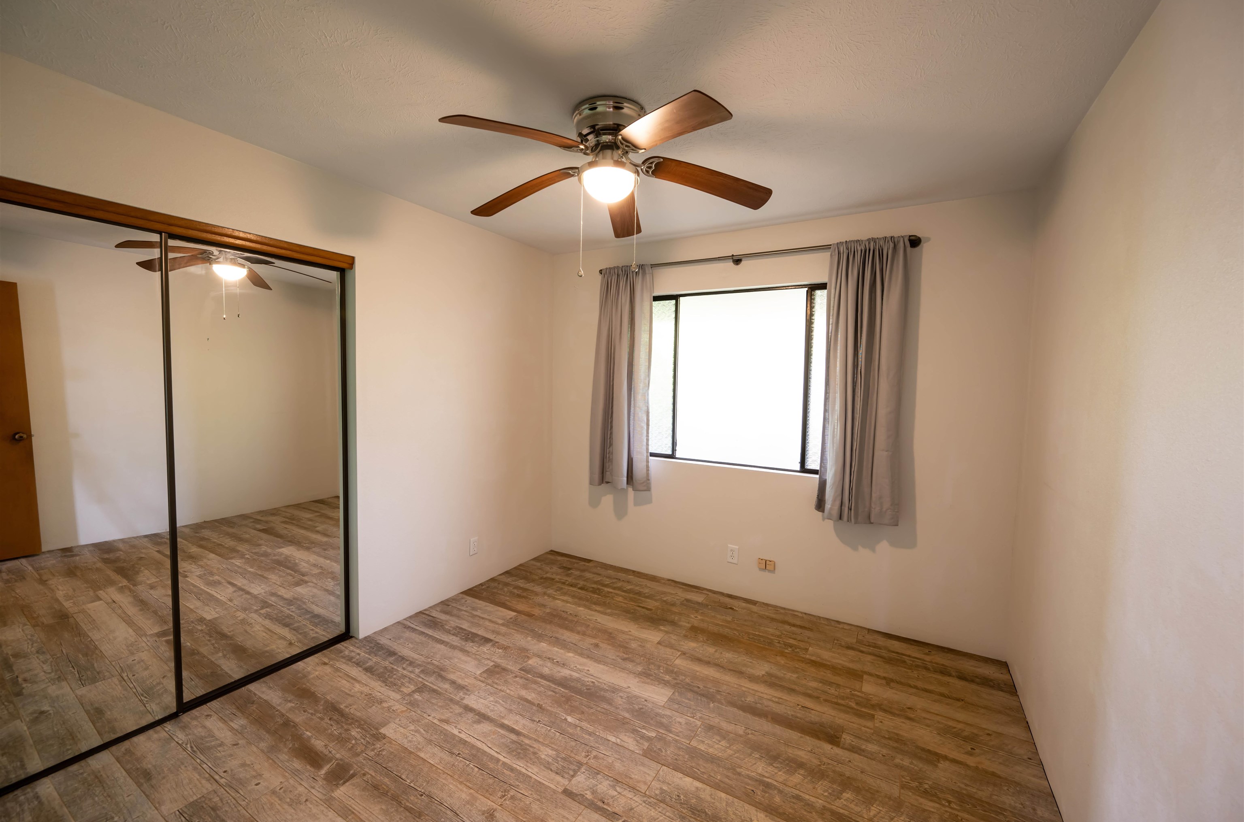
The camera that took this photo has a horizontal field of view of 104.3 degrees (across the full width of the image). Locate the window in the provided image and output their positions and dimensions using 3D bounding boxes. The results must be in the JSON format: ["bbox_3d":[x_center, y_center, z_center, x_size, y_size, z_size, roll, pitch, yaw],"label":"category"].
[{"bbox_3d":[0.779,-0.217,3.276,1.740,1.180,0.090,3,4,30],"label":"window"}]

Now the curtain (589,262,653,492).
[{"bbox_3d":[-0.004,-0.237,3.582,0.500,1.615,0.100,3,4,30],"label":"curtain"}]

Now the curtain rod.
[{"bbox_3d":[0.736,-0.972,3.140,2.055,0.050,0.105,3,4,30],"label":"curtain rod"}]

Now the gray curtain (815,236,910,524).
[{"bbox_3d":[1.375,-0.159,2.769,0.435,1.595,0.100,3,4,30],"label":"gray curtain"}]

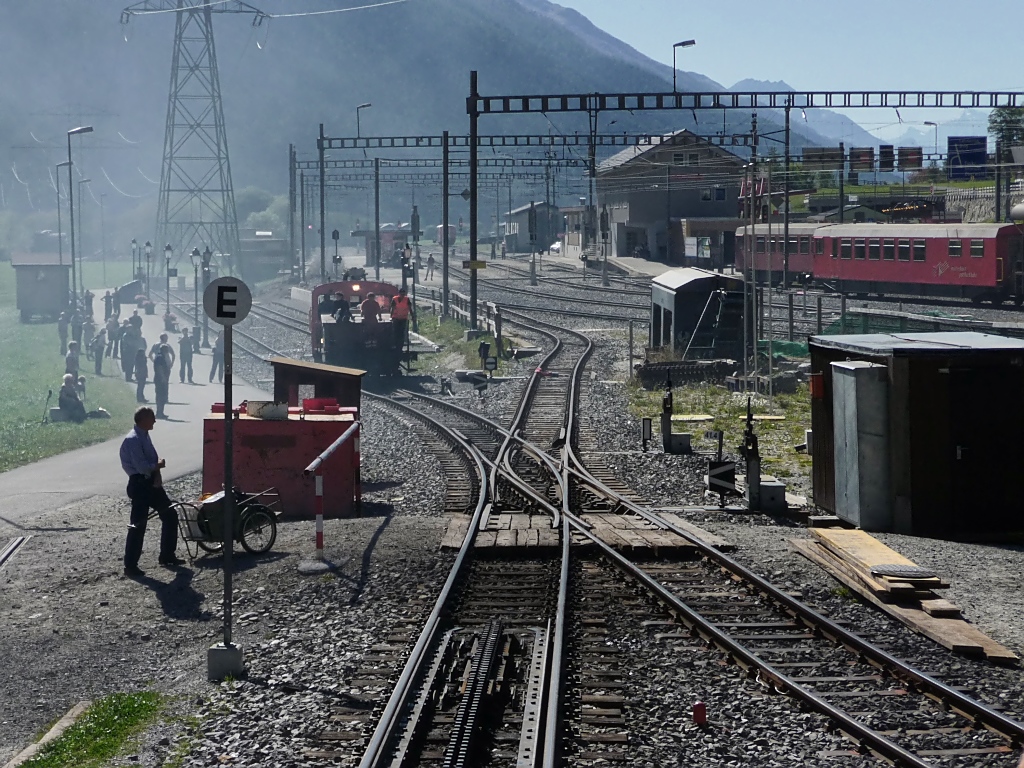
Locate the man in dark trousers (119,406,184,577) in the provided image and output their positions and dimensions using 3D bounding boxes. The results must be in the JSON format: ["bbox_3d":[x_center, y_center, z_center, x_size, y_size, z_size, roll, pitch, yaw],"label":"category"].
[{"bbox_3d":[-3.675,1.089,25.400,0.620,1.717,0.540,-1,4,-12],"label":"man in dark trousers"}]

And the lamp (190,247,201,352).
[{"bbox_3d":[-12.534,-3.350,98.500,0.400,4.083,0.400,0,4,0],"label":"lamp"}]

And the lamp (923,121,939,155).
[{"bbox_3d":[22.258,-13.068,132.000,0.780,1.750,0.250,0,4,0],"label":"lamp"}]

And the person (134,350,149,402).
[{"bbox_3d":[-9.907,-0.229,66.500,0.380,1.421,0.450,-2,4,-24],"label":"person"}]

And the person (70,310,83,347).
[{"bbox_3d":[-17.068,-2.040,97.500,0.520,1.726,0.380,-2,4,-27],"label":"person"}]

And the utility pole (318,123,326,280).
[{"bbox_3d":[-11.084,-10.627,145.500,0.240,9.369,0.240,-1,4,-14],"label":"utility pole"}]

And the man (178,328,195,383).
[{"bbox_3d":[-10.414,-0.912,79.500,0.550,1.744,0.380,0,4,9],"label":"man"}]

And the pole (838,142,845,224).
[{"bbox_3d":[23.603,-12.679,178.000,0.300,9.241,0.300,0,4,0],"label":"pole"}]

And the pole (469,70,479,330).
[{"bbox_3d":[-1.411,-6.812,92.500,0.260,9.678,0.260,-1,4,-14],"label":"pole"}]

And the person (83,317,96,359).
[{"bbox_3d":[-16.938,-1.862,99.500,0.520,1.700,0.400,-3,4,-37],"label":"person"}]

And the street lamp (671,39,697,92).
[{"bbox_3d":[6.560,-12.074,94.500,0.860,1.978,0.260,-1,4,-9],"label":"street lamp"}]

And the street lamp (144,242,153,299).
[{"bbox_3d":[-21.943,-6.459,150.000,0.430,4.350,0.430,0,4,0],"label":"street lamp"}]

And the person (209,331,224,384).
[{"bbox_3d":[-9.406,-0.864,79.500,0.450,1.712,0.520,3,5,41],"label":"person"}]

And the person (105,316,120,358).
[{"bbox_3d":[-15.916,-1.873,99.000,0.580,1.720,0.420,-3,4,-37],"label":"person"}]

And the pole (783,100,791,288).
[{"bbox_3d":[14.940,-10.322,135.000,0.270,10.300,0.270,0,4,0],"label":"pole"}]

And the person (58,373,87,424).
[{"bbox_3d":[-9.639,0.329,54.500,0.850,1.097,0.650,-1,4,-17],"label":"person"}]

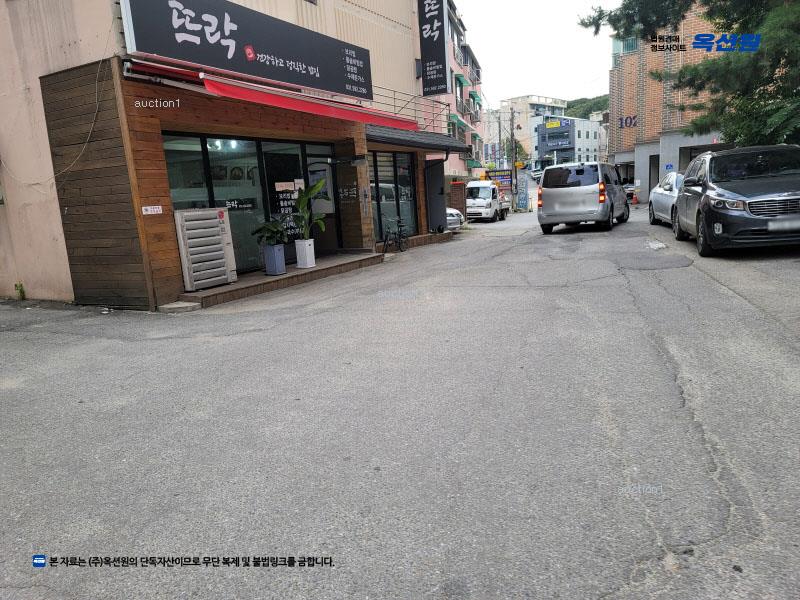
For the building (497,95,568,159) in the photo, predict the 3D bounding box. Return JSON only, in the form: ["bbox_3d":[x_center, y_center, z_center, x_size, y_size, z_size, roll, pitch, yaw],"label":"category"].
[{"bbox_3d":[28.417,-35.839,125.008,8.500,13.733,17.000,6,15,39],"label":"building"}]

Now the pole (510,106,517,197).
[{"bbox_3d":[6.877,-8.481,35.112,0.330,6.216,0.330,2,13,27],"label":"pole"}]

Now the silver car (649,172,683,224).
[{"bbox_3d":[8.150,-2.770,15.600,1.840,1.460,4.800,-1,12,13],"label":"silver car"}]

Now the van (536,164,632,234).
[{"bbox_3d":[5.810,-3.200,17.900,1.920,1.930,5.130,2,13,28],"label":"van"}]

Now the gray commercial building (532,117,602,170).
[{"bbox_3d":[25.171,-23.365,88.131,7.500,7.826,8.500,-13,15,-39],"label":"gray commercial building"}]

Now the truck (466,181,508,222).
[{"bbox_3d":[4.350,-4.950,29.400,1.740,2.000,5.100,0,12,20],"label":"truck"}]

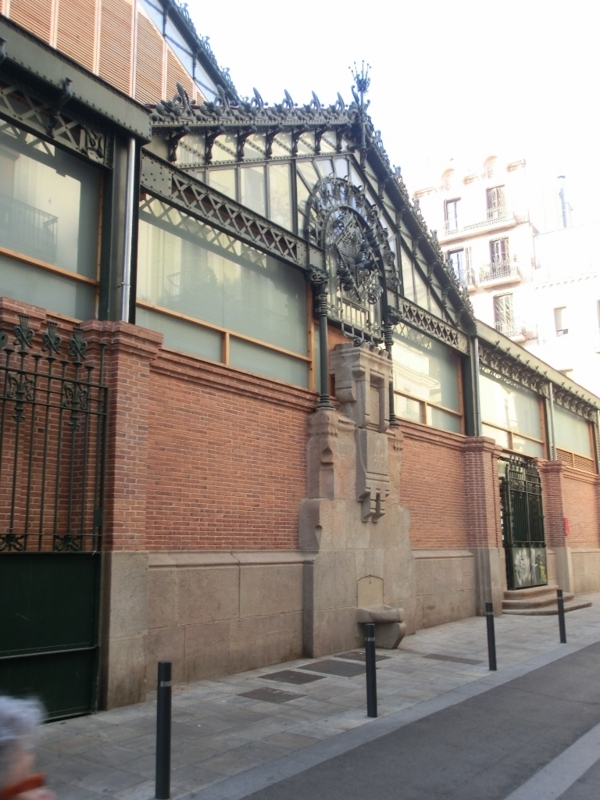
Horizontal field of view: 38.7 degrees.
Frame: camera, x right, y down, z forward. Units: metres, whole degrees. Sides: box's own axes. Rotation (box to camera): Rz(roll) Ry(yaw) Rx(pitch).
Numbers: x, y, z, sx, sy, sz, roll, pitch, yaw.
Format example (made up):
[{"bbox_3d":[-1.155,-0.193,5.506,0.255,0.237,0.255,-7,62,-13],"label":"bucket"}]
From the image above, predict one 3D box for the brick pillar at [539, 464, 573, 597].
[{"bbox_3d":[6.994,3.462,23.145,0.456,3.569,0.622,-7,-12,31],"label":"brick pillar"}]

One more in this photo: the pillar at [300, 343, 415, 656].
[{"bbox_3d":[1.060,1.485,13.298,0.540,4.540,3.196,-7,-12,31],"label":"pillar"}]

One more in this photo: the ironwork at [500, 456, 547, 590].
[{"bbox_3d":[5.504,3.055,20.957,0.116,3.038,2.988,-7,-12,31],"label":"ironwork"}]

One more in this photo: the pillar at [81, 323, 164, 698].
[{"bbox_3d":[-1.851,1.138,8.920,0.432,3.868,0.647,-7,-12,31],"label":"pillar"}]

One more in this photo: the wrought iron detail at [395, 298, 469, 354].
[{"bbox_3d":[2.711,-1.438,17.083,0.166,0.506,3.693,-7,-12,31],"label":"wrought iron detail"}]

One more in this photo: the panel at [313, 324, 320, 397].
[{"bbox_3d":[0.297,-0.629,13.220,0.050,1.104,0.315,-7,-12,31],"label":"panel"}]

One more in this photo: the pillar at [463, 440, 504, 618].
[{"bbox_3d":[3.920,2.693,18.201,0.456,3.694,0.664,-7,-12,31],"label":"pillar"}]

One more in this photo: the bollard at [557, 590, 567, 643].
[{"bbox_3d":[4.132,3.415,13.530,0.083,0.830,0.083,-7,-12,31],"label":"bollard"}]

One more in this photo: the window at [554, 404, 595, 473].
[{"bbox_3d":[8.564,1.262,26.582,0.116,1.643,4.482,-7,-12,31],"label":"window"}]

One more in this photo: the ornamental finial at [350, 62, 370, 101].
[{"bbox_3d":[1.060,-5.496,14.739,0.282,0.614,0.290,-7,-12,31],"label":"ornamental finial"}]

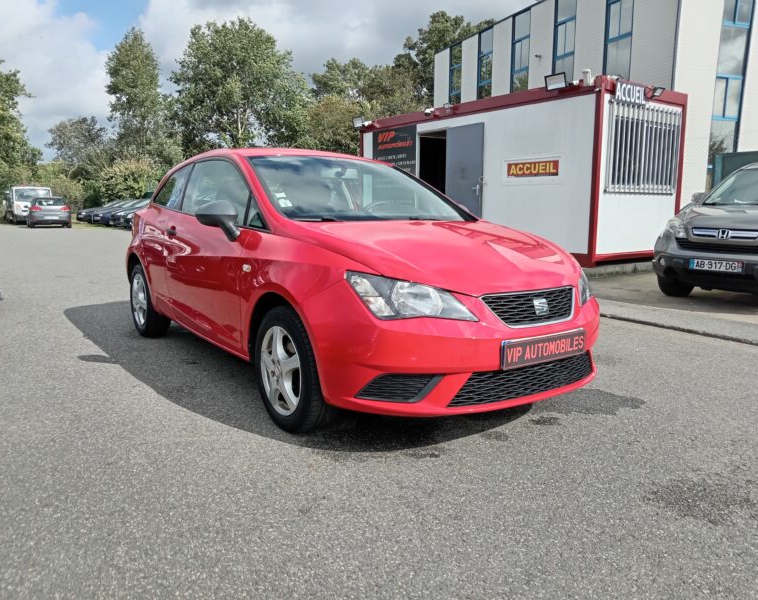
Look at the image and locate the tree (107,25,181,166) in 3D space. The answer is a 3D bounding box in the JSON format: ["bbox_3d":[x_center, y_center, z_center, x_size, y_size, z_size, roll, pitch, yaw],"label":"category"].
[{"bbox_3d":[-18.483,-13.621,45.392,6.300,14.364,6.300,0,9,0],"label":"tree"}]

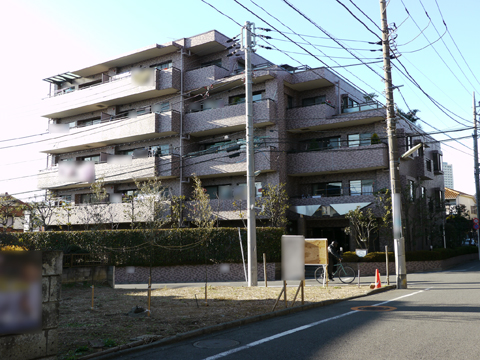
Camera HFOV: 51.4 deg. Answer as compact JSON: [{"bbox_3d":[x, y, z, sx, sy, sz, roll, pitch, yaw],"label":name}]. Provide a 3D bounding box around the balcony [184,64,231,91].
[{"bbox_3d":[-2.142,-6.370,32.395,2.500,1.250,1.500,-5,-9,31],"label":"balcony"}]

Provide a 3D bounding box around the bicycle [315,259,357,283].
[{"bbox_3d":[3.734,3.591,19.645,1.660,1.000,0.500,1,-8,-11],"label":"bicycle"}]

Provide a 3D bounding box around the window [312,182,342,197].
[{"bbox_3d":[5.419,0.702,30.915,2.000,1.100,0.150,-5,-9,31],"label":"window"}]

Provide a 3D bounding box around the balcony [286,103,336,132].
[{"bbox_3d":[4.552,-3.850,31.824,2.700,1.380,1.400,-5,-8,34],"label":"balcony"}]

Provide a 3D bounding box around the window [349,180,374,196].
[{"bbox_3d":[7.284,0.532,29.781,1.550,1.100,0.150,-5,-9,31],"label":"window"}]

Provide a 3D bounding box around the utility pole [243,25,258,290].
[{"bbox_3d":[0.411,-1.132,19.379,0.550,10.350,0.450,0,-7,0],"label":"utility pole"}]

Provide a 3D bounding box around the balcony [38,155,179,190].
[{"bbox_3d":[-9.406,-0.342,34.842,12.300,1.300,1.600,-5,-9,31],"label":"balcony"}]

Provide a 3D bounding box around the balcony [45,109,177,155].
[{"bbox_3d":[-9.684,-3.279,36.130,13.350,1.400,1.350,-5,-8,34],"label":"balcony"}]

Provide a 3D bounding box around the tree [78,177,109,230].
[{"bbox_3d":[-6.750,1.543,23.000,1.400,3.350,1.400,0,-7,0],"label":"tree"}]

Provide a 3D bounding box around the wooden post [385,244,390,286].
[{"bbox_3d":[5.638,3.250,19.066,0.100,1.500,0.100,0,-7,0],"label":"wooden post"}]

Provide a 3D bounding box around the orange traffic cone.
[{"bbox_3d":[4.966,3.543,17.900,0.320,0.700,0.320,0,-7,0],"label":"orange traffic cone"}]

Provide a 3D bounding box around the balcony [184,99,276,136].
[{"bbox_3d":[-0.656,-3.803,31.937,6.520,1.400,1.100,-5,-8,34],"label":"balcony"}]

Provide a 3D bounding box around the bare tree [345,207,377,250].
[{"bbox_3d":[6.133,2.575,25.200,1.700,2.550,1.600,0,-7,0],"label":"bare tree"}]

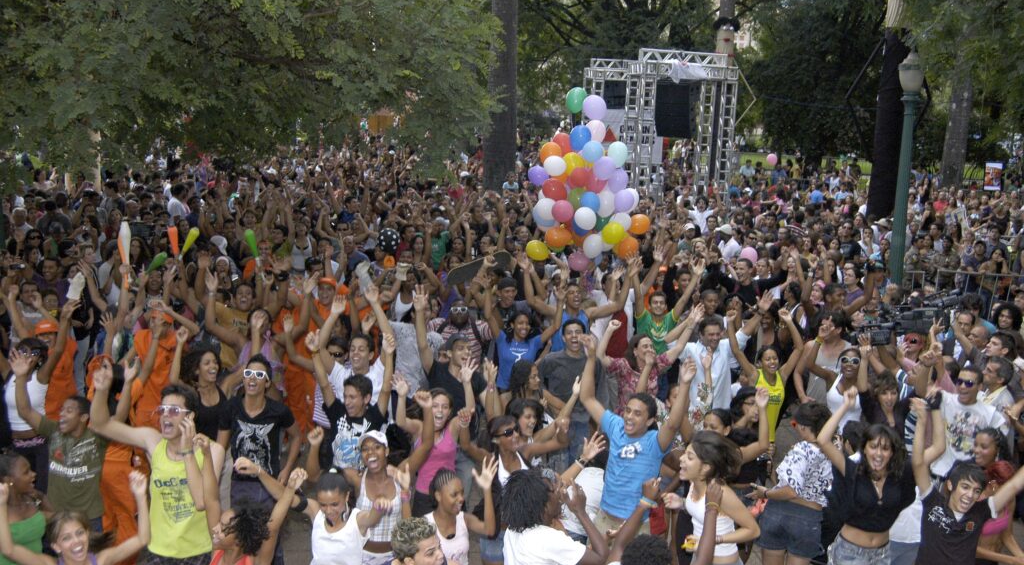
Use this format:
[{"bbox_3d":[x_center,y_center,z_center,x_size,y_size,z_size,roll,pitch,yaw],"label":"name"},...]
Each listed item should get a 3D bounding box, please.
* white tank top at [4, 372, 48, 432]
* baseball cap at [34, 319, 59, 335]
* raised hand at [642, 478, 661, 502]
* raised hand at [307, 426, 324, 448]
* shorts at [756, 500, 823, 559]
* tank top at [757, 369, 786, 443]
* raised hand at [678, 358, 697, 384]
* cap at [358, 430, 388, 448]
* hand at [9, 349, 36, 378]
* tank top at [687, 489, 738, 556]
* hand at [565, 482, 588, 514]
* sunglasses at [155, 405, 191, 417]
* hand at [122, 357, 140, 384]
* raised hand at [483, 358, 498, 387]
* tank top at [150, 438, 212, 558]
[{"bbox_3d":[-2.966,0.733,6.250,0.290,0.380,0.220,-1,11,-18],"label":"white tank top"},{"bbox_3d":[-3.617,0.342,7.950,0.190,0.130,0.250,0,10,-12],"label":"baseball cap"},{"bbox_3d":[0.573,0.854,4.200,0.085,0.110,0.085,8,10,0],"label":"raised hand"},{"bbox_3d":[-1.037,0.818,5.400,0.090,0.115,0.085,1,10,-6],"label":"raised hand"},{"bbox_3d":[1.532,1.364,5.650,0.360,0.300,0.260,1,6,-12],"label":"shorts"},{"bbox_3d":[1.996,0.950,7.900,0.290,0.570,0.210,2,10,5],"label":"tank top"},{"bbox_3d":[0.892,0.447,5.200,0.095,0.150,0.075,7,11,11],"label":"raised hand"},{"bbox_3d":[-0.731,0.834,5.400,0.170,0.130,0.240,-4,6,3],"label":"cap"},{"bbox_3d":[-2.589,0.427,5.400,0.135,0.165,0.070,-10,11,-19],"label":"hand"},{"bbox_3d":[0.965,1.151,4.950,0.220,0.380,0.290,-11,11,-24],"label":"tank top"},{"bbox_3d":[0.281,0.939,4.450,0.100,0.145,0.080,-16,12,-20],"label":"hand"},{"bbox_3d":[-1.742,0.657,5.250,0.145,0.053,0.130,5,11,17],"label":"sunglasses"},{"bbox_3d":[-2.008,0.464,5.400,0.100,0.155,0.085,5,10,-11],"label":"hand"},{"bbox_3d":[-0.114,0.488,5.550,0.085,0.155,0.065,5,11,17],"label":"raised hand"},{"bbox_3d":[-1.750,1.140,5.400,0.360,0.650,0.260,0,10,-9],"label":"tank top"}]

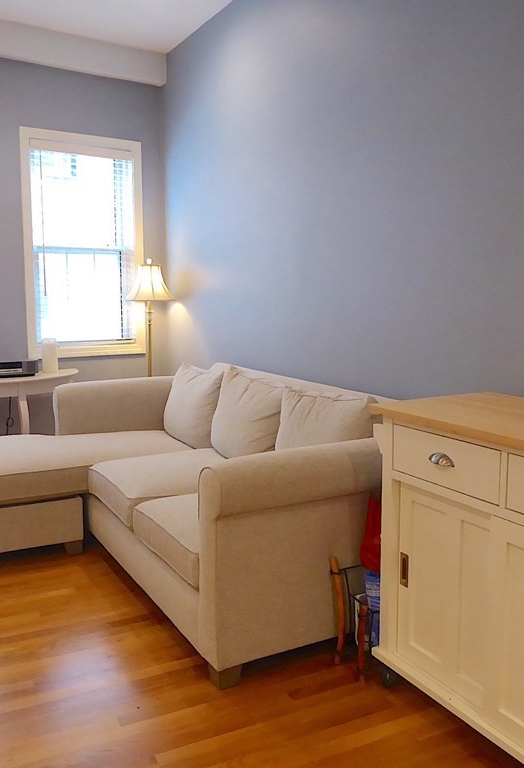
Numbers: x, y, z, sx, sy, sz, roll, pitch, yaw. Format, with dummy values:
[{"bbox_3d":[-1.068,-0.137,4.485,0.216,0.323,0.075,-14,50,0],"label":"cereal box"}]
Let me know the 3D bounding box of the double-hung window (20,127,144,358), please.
[{"bbox_3d":[-1.216,-0.946,4.933,0.827,1.479,0.071,-4,8,-33],"label":"double-hung window"}]

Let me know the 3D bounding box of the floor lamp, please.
[{"bbox_3d":[-0.777,-0.099,4.992,0.365,1.548,0.365,-4,8,-33],"label":"floor lamp"}]

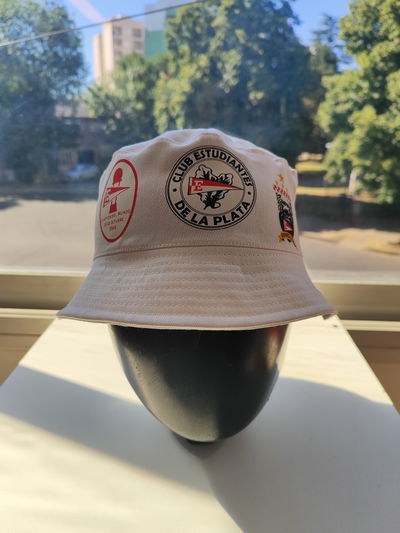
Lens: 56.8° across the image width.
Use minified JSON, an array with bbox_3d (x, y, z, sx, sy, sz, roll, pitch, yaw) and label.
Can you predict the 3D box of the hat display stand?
[{"bbox_3d":[0.000,0.041,0.349,0.160,0.245,0.200,0,19,-3],"label":"hat display stand"}]

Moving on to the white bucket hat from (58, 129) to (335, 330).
[{"bbox_3d":[-0.003,-0.030,0.335,0.240,0.150,0.262,0,-3,-6],"label":"white bucket hat"}]

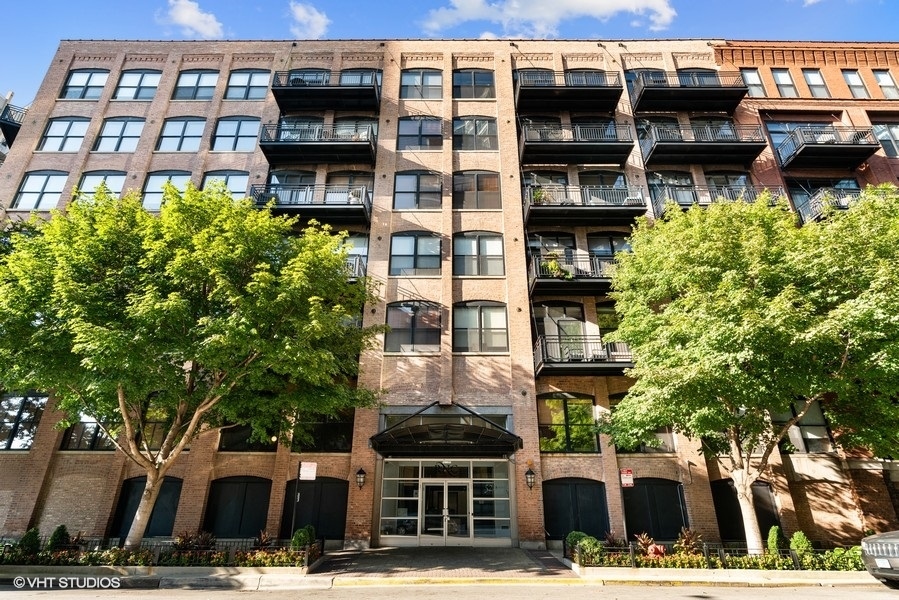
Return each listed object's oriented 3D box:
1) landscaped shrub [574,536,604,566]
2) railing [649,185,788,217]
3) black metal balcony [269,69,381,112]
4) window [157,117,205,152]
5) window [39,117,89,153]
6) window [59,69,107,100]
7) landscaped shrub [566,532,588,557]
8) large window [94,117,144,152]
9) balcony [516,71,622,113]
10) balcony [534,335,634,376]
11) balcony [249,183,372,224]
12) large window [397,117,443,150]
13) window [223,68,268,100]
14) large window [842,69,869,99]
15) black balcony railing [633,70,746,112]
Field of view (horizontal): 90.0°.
[{"bbox_3d":[3.644,6.451,11.598,0.680,0.622,0.680,0,-23,1],"label":"landscaped shrub"},{"bbox_3d":[12.332,-4.342,20.566,5.247,1.058,1.380,0,-23,0],"label":"railing"},{"bbox_3d":[-6.141,-10.515,22.689,4.990,1.188,1.461,0,-23,0],"label":"black metal balcony"},{"bbox_3d":[-13.517,-8.410,22.738,2.213,2.266,0.150,0,-23,0],"label":"window"},{"bbox_3d":[-20.487,-8.820,24.018,2.326,2.310,0.200,0,-23,1],"label":"window"},{"bbox_3d":[-20.474,-12.083,25.378,2.326,2.279,0.200,0,-23,1],"label":"window"},{"bbox_3d":[3.481,6.628,12.180,0.630,0.685,0.630,0,-23,1],"label":"landscaped shrub"},{"bbox_3d":[-17.528,-8.819,23.992,2.307,2.310,0.200,0,-23,1],"label":"large window"},{"bbox_3d":[5.933,-10.478,22.603,4.919,1.233,1.312,0,-23,1],"label":"balcony"},{"bbox_3d":[6.163,2.233,17.822,5.091,1.278,1.380,0,-23,0],"label":"balcony"},{"bbox_3d":[-6.102,-4.244,20.114,4.990,1.251,1.312,0,-23,1],"label":"balcony"},{"bbox_3d":[-1.453,-8.420,22.692,2.221,2.204,0.200,0,-23,1],"label":"large window"},{"bbox_3d":[-10.796,-11.599,24.125,2.173,2.284,0.200,0,-23,1],"label":"window"},{"bbox_3d":[21.622,-11.493,23.896,0.903,2.089,0.150,0,-23,0],"label":"large window"},{"bbox_3d":[11.921,-10.440,22.592,4.946,1.153,1.461,0,-23,0],"label":"black balcony railing"}]

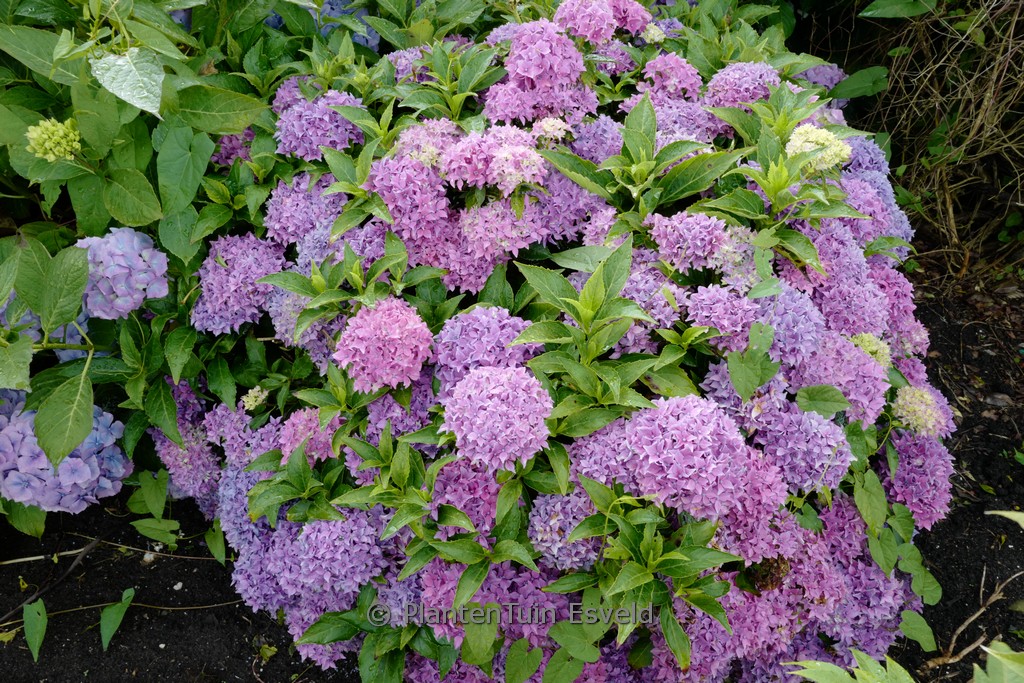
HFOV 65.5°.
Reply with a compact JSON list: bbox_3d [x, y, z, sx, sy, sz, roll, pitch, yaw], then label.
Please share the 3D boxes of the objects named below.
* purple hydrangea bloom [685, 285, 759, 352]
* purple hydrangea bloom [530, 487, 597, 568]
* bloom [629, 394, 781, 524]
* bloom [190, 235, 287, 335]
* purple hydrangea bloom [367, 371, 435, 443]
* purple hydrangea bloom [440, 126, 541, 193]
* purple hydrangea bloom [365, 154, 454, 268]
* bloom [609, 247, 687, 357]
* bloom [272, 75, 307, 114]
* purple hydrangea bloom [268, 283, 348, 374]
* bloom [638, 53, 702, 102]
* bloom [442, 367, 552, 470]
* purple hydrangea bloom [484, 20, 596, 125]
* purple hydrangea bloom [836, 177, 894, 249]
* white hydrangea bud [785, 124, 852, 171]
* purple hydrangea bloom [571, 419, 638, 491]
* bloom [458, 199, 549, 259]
[{"bbox_3d":[0.335,-0.037,1.280,0.118,0.100,0.115,0,35,0],"label":"purple hydrangea bloom"},{"bbox_3d":[0.082,0.293,1.250,0.120,0.125,0.120,0,36,0],"label":"purple hydrangea bloom"},{"bbox_3d":[0.273,0.168,1.160,0.200,0.165,0.180,0,36,0],"label":"bloom"},{"bbox_3d":[-0.474,-0.099,1.380,0.155,0.145,0.150,0,35,0],"label":"bloom"},{"bbox_3d":[-0.184,0.107,1.330,0.130,0.120,0.125,0,36,0],"label":"purple hydrangea bloom"},{"bbox_3d":[-0.039,-0.331,1.450,0.170,0.115,0.140,0,35,0],"label":"purple hydrangea bloom"},{"bbox_3d":[-0.183,-0.232,1.420,0.155,0.160,0.150,0,35,0],"label":"purple hydrangea bloom"},{"bbox_3d":[0.218,-0.063,1.280,0.140,0.140,0.140,0,37,0],"label":"bloom"},{"bbox_3d":[-0.468,-0.520,1.690,0.100,0.090,0.100,0,35,0],"label":"bloom"},{"bbox_3d":[-0.361,-0.021,1.400,0.145,0.140,0.140,0,36,0],"label":"purple hydrangea bloom"},{"bbox_3d":[0.350,-0.583,1.760,0.135,0.110,0.130,0,35,0],"label":"bloom"},{"bbox_3d":[-0.023,0.115,1.200,0.165,0.150,0.160,0,36,0],"label":"bloom"},{"bbox_3d":[0.061,-0.561,1.660,0.200,0.180,0.180,0,35,0],"label":"purple hydrangea bloom"},{"bbox_3d":[0.638,-0.242,1.450,0.125,0.125,0.130,0,37,0],"label":"purple hydrangea bloom"},{"bbox_3d":[0.600,-0.380,1.560,0.130,0.075,0.115,0,36,0],"label":"white hydrangea bud"},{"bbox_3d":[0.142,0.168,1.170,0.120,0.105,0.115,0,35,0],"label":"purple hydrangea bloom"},{"bbox_3d":[-0.015,-0.191,1.360,0.150,0.110,0.140,0,37,0],"label":"bloom"}]

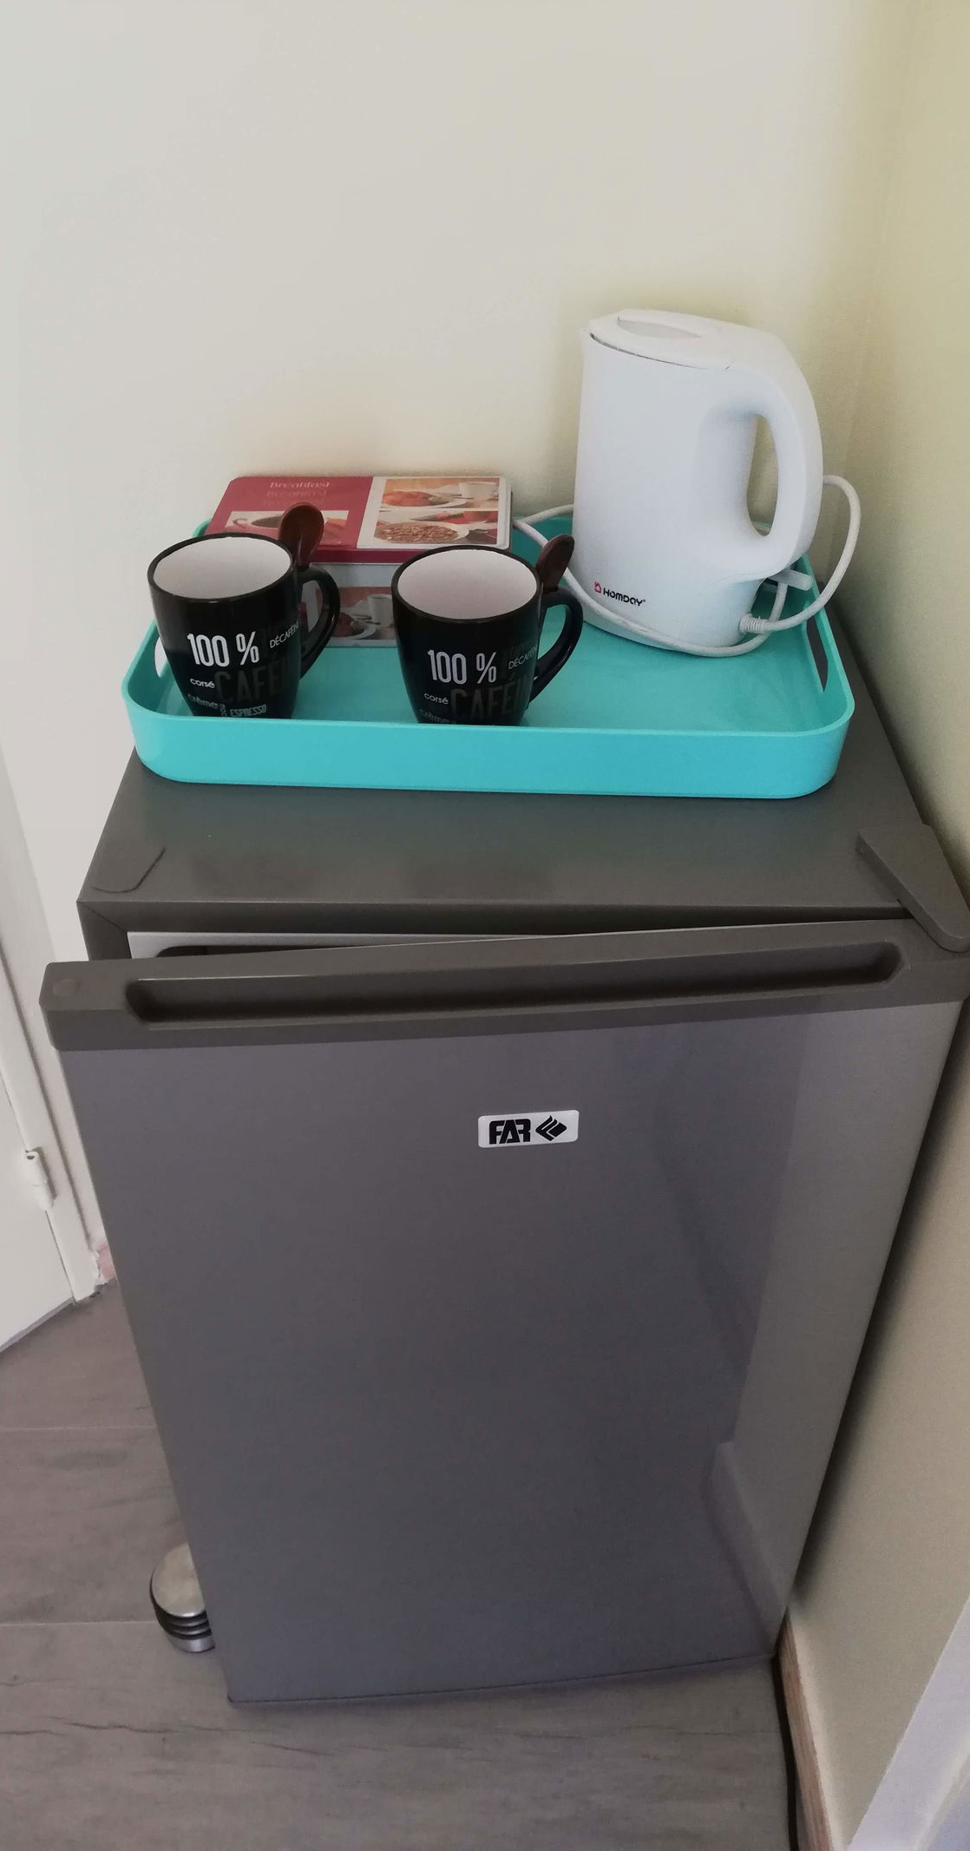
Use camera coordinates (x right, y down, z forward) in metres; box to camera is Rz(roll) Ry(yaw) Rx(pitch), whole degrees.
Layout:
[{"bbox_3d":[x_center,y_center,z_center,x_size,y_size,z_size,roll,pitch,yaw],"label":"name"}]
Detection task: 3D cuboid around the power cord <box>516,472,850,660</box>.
[{"bbox_3d":[0.140,-0.266,1.016,0.240,0.103,0.142,0,39,0],"label":"power cord"}]

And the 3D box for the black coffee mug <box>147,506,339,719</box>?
[{"bbox_3d":[-0.144,-0.183,0.891,0.117,0.130,0.089,-7,40,-9],"label":"black coffee mug"}]

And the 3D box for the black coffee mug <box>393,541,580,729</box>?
[{"bbox_3d":[0.002,-0.171,0.876,0.117,0.130,0.089,-7,40,-9],"label":"black coffee mug"}]

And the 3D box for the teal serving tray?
[{"bbox_3d":[0.004,-0.194,0.978,0.447,0.044,0.303,2,39,2],"label":"teal serving tray"}]

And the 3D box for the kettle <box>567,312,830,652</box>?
[{"bbox_3d":[0.142,-0.304,0.980,0.172,0.206,0.095,22,44,24],"label":"kettle"}]

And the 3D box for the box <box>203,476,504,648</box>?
[{"bbox_3d":[-0.084,-0.261,1.032,0.205,0.073,0.124,1,39,1],"label":"box"}]

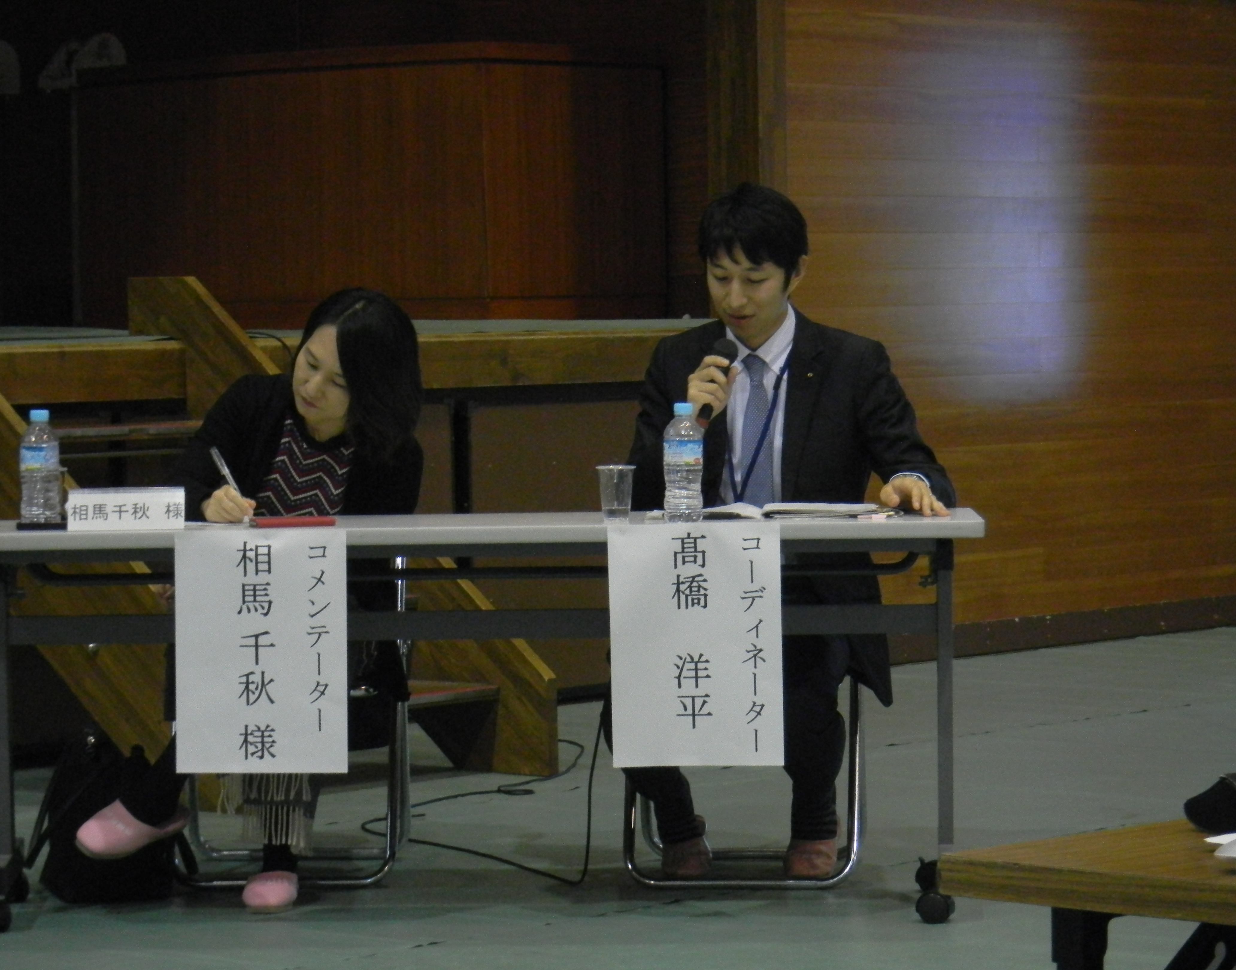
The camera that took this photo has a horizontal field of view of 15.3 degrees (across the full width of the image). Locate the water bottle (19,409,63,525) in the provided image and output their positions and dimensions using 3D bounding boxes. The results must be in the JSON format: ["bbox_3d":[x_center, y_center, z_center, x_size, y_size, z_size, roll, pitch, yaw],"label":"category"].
[{"bbox_3d":[-1.015,-0.029,8.080,0.068,0.208,0.068,-1,2,0],"label":"water bottle"}]

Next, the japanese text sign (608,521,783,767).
[{"bbox_3d":[0.136,0.278,7.970,0.297,0.420,0.008,-1,2,0],"label":"japanese text sign"}]

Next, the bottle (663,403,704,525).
[{"bbox_3d":[0.116,-0.039,8.100,0.068,0.211,0.068,-1,2,0],"label":"bottle"}]

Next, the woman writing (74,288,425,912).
[{"bbox_3d":[-0.688,0.194,8.615,0.630,1.120,0.820,0,2,12],"label":"woman writing"}]

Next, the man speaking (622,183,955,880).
[{"bbox_3d":[0.306,0.083,8.611,0.640,1.310,0.800,0,2,5],"label":"man speaking"}]

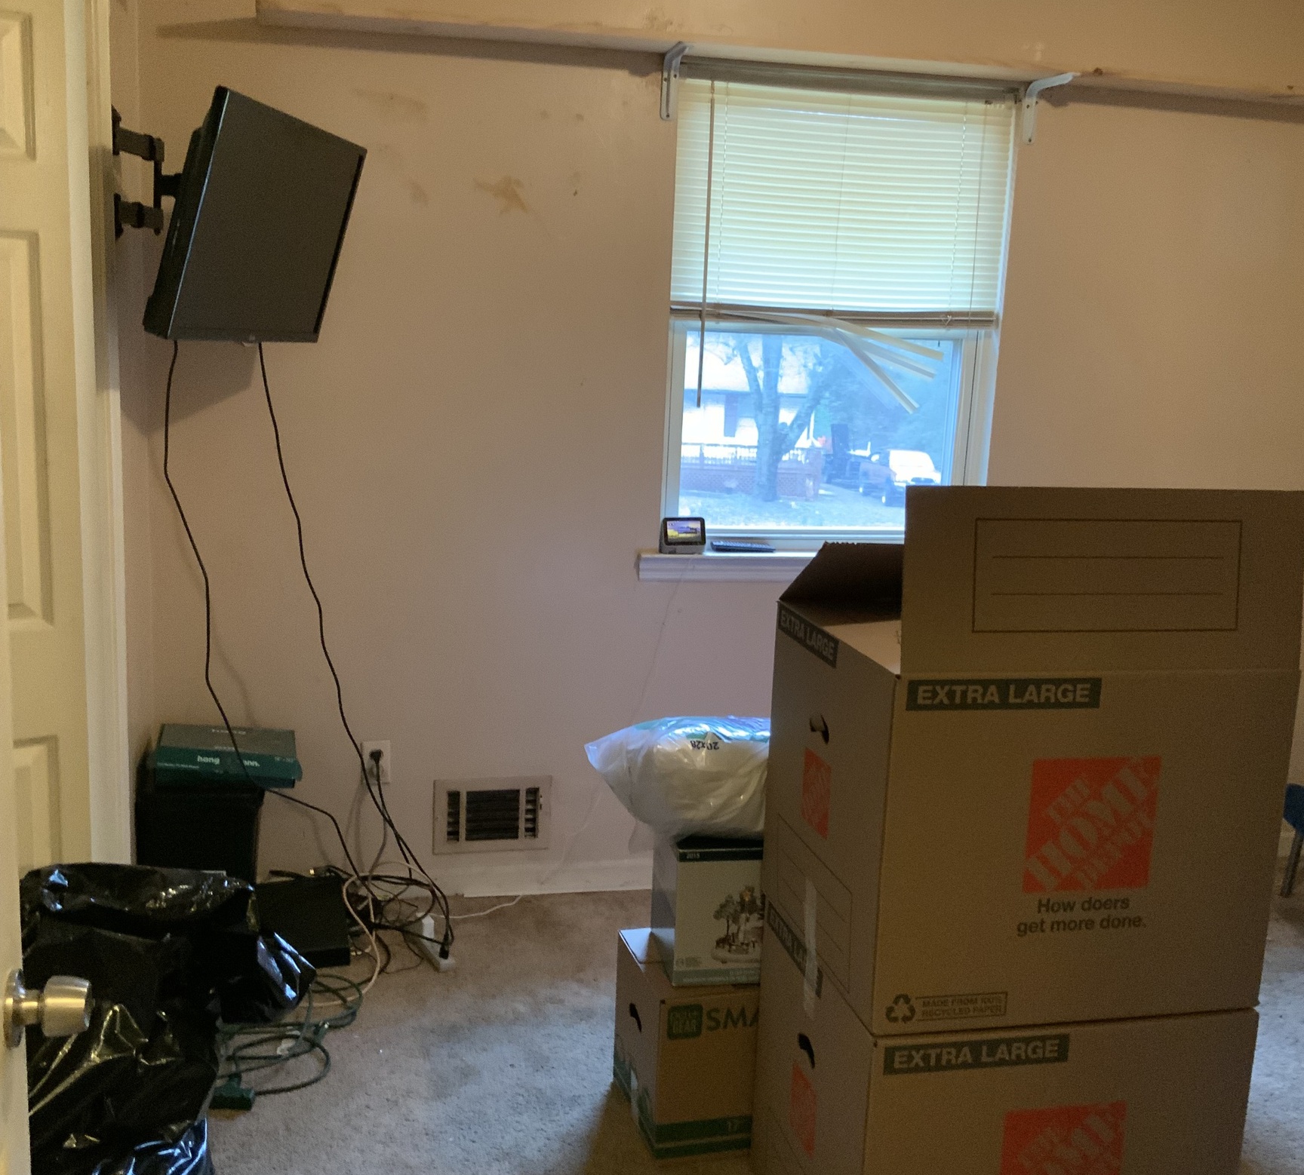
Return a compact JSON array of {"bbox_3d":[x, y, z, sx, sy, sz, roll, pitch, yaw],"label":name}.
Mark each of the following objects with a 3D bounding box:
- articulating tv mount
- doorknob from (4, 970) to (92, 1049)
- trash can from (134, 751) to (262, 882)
[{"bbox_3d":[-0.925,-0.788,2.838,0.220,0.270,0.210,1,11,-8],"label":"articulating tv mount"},{"bbox_3d":[-0.496,0.346,1.200,0.064,0.063,0.063,1,11,-9],"label":"doorknob"},{"bbox_3d":[-1.011,0.625,3.306,0.265,0.480,0.370,0,10,-13],"label":"trash can"}]

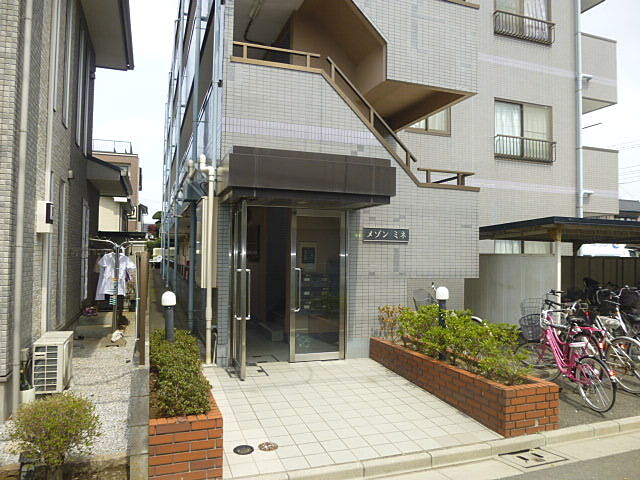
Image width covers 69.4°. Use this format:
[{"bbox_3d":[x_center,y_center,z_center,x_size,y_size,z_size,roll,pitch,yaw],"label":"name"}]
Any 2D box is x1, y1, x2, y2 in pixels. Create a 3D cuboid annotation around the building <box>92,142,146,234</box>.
[{"bbox_3d":[-17.296,-2.058,34.738,7.000,9.600,8.000,1,-2,-20],"label":"building"}]

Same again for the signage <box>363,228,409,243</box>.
[{"bbox_3d":[0.977,-0.066,6.800,0.755,0.195,0.040,1,-2,-20],"label":"signage"}]

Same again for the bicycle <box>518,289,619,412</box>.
[{"bbox_3d":[2.780,1.275,5.289,0.550,1.030,1.600,1,-2,-12],"label":"bicycle"}]

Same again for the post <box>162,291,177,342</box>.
[{"bbox_3d":[-1.479,0.938,4.563,0.150,0.860,0.150,1,-2,-20],"label":"post"}]

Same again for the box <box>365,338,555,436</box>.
[{"bbox_3d":[1.466,1.580,5.463,0.610,0.410,2.780,1,-2,-19],"label":"box"}]

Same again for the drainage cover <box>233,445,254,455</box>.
[{"bbox_3d":[-0.606,1.694,3.684,0.160,0.030,0.165,1,-2,-20],"label":"drainage cover"}]

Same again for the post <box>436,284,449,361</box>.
[{"bbox_3d":[1.461,1.000,5.481,0.150,0.880,0.150,1,-2,-20],"label":"post"}]

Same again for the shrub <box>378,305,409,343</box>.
[{"bbox_3d":[1.036,1.164,6.492,0.470,0.550,0.450,1,-2,-20],"label":"shrub"}]

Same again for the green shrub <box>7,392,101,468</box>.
[{"bbox_3d":[-1.959,1.397,3.426,0.700,0.570,0.650,1,-2,-20],"label":"green shrub"}]

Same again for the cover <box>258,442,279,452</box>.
[{"bbox_3d":[-0.416,1.698,3.749,0.155,0.030,0.155,1,-2,-20],"label":"cover"}]

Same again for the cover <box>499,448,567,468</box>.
[{"bbox_3d":[1.778,1.827,3.841,0.455,0.040,0.260,1,-2,-20],"label":"cover"}]

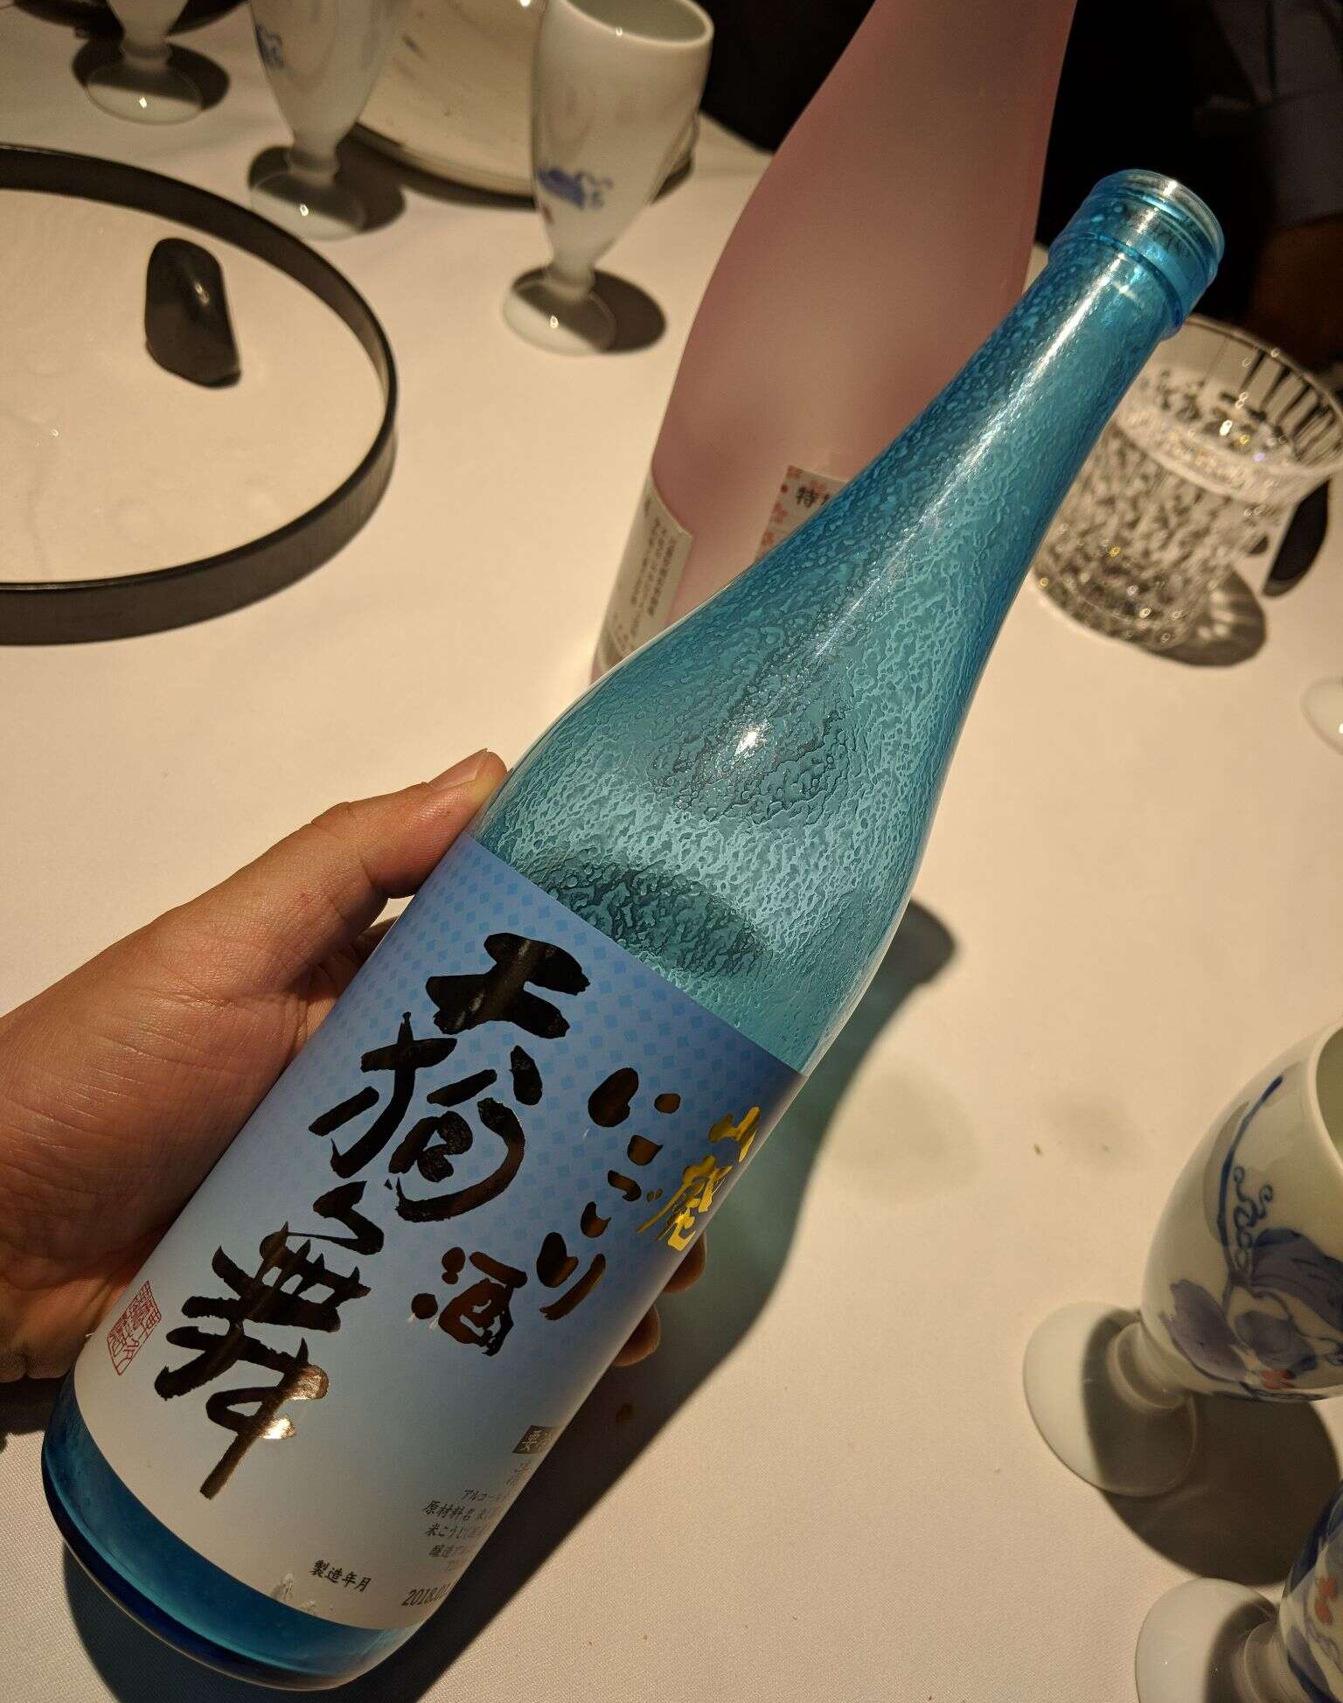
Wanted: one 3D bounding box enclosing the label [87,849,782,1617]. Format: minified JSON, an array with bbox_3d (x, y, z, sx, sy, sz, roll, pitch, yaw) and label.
[{"bbox_3d":[-0.037,0.063,0.240,0.077,0.053,0.110,36,84,-5],"label":"label"}]

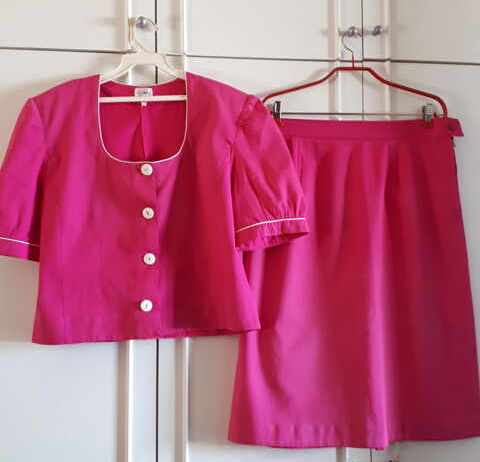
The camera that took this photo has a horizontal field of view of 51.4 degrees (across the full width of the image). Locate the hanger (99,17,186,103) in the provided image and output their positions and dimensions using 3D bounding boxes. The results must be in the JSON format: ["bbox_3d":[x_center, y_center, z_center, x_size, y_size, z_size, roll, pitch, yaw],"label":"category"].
[{"bbox_3d":[-0.200,-0.357,1.046,0.401,0.184,0.016,-3,-3,-6],"label":"hanger"}]

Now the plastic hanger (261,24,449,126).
[{"bbox_3d":[0.251,-0.337,1.095,0.428,0.213,0.026,0,-3,-6],"label":"plastic hanger"}]

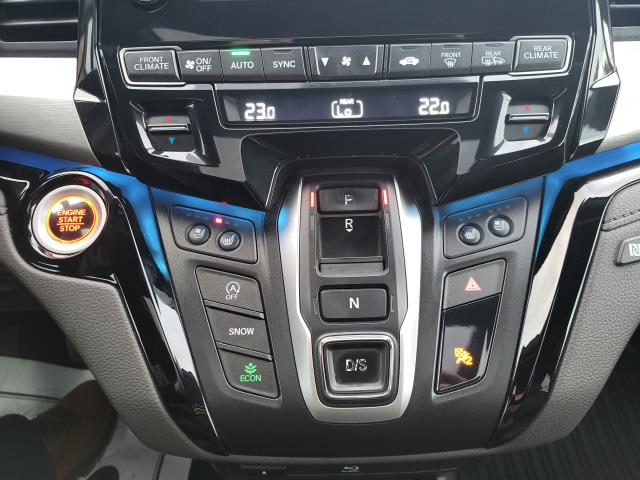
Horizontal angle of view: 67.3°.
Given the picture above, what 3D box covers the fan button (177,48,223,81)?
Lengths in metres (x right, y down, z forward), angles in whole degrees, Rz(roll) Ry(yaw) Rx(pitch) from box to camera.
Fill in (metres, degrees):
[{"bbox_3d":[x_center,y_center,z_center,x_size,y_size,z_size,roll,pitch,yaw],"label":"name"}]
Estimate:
[{"bbox_3d":[-0.068,-0.101,0.280,0.024,0.018,0.010,-2,14,0],"label":"fan button"}]

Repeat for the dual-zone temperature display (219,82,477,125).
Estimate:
[{"bbox_3d":[0.018,-0.081,0.285,0.146,0.023,0.010,-2,14,0],"label":"dual-zone temperature display"}]

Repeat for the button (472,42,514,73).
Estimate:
[{"bbox_3d":[0.099,-0.105,0.280,0.023,0.016,0.010,-2,14,0],"label":"button"}]

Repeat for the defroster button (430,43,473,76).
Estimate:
[{"bbox_3d":[0.076,-0.105,0.280,0.023,0.017,0.010,-2,14,0],"label":"defroster button"}]

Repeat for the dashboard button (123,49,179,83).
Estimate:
[{"bbox_3d":[-0.096,-0.101,0.281,0.028,0.017,0.012,-2,14,0],"label":"dashboard button"}]

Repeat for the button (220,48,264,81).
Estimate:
[{"bbox_3d":[-0.044,-0.101,0.280,0.023,0.018,0.010,-2,14,0],"label":"button"}]

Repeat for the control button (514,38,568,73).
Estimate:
[{"bbox_3d":[0.127,-0.107,0.281,0.028,0.018,0.012,-2,14,0],"label":"control button"}]

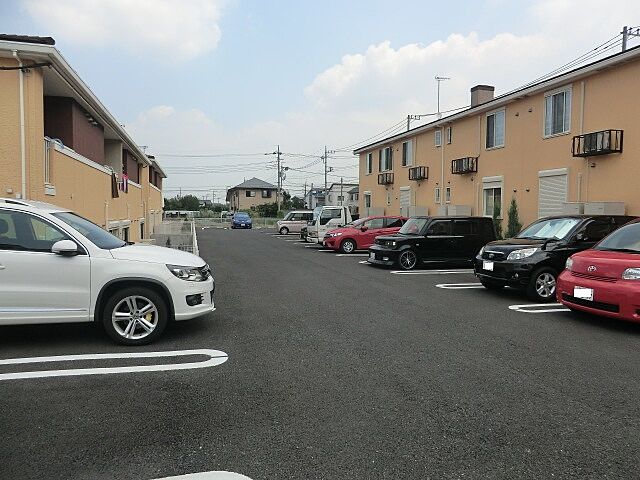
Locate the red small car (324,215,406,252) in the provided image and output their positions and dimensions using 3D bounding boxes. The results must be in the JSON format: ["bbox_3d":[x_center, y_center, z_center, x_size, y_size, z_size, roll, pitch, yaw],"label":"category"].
[{"bbox_3d":[2.111,-0.267,19.244,3.955,1.530,1.695,0,4,-16],"label":"red small car"}]

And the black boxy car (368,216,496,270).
[{"bbox_3d":[3.592,0.052,14.451,3.900,1.630,1.690,0,4,-16],"label":"black boxy car"}]

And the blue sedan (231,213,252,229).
[{"bbox_3d":[-7.442,-1.812,41.972,1.720,1.480,4.300,0,4,-16],"label":"blue sedan"}]

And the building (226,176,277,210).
[{"bbox_3d":[-12.428,-7.691,83.192,8.100,8.100,9.700,-1,4,-21],"label":"building"}]

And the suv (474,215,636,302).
[{"bbox_3d":[5.492,0.318,9.921,3.960,1.690,1.695,0,4,-16],"label":"suv"}]

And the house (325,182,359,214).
[{"bbox_3d":[4.574,-7.753,91.694,8.500,7.500,8.000,0,4,-16],"label":"house"}]

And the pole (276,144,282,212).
[{"bbox_3d":[-6.369,-8.801,69.595,0.600,12.100,0.600,0,4,-16],"label":"pole"}]

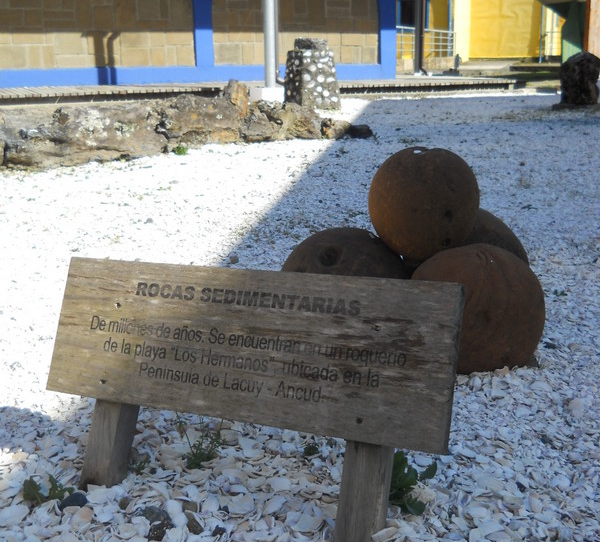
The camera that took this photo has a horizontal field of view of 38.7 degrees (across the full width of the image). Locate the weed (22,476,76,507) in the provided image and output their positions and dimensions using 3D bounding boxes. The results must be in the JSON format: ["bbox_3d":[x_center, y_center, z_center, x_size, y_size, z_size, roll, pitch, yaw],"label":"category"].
[{"bbox_3d":[-0.577,0.505,1.960,0.108,0.055,0.085,-1,14,0],"label":"weed"}]

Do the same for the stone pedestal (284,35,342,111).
[{"bbox_3d":[0.161,-2.528,11.000,0.540,0.820,0.540,-8,15,-25],"label":"stone pedestal"}]

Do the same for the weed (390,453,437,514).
[{"bbox_3d":[0.244,0.475,1.920,0.125,0.115,0.120,-1,14,0],"label":"weed"}]

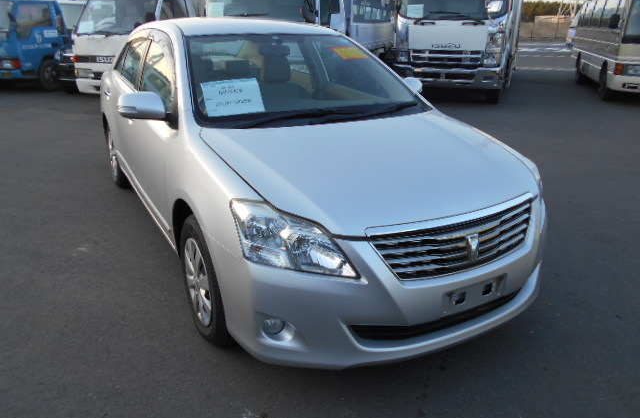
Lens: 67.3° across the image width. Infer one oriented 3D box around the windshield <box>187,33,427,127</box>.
[{"bbox_3d":[-0.081,-0.757,2.712,1.420,0.450,0.930,-11,23,-27],"label":"windshield"}]

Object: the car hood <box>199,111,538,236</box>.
[{"bbox_3d":[0.291,-0.222,2.197,1.480,0.300,1.030,-11,23,-27],"label":"car hood"}]

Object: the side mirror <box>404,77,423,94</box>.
[{"bbox_3d":[0.600,-0.832,3.297,0.240,0.160,0.150,-11,23,-27],"label":"side mirror"}]

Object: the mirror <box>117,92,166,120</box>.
[{"bbox_3d":[-0.928,-0.541,2.495,0.240,0.160,0.150,-11,23,-27],"label":"mirror"}]

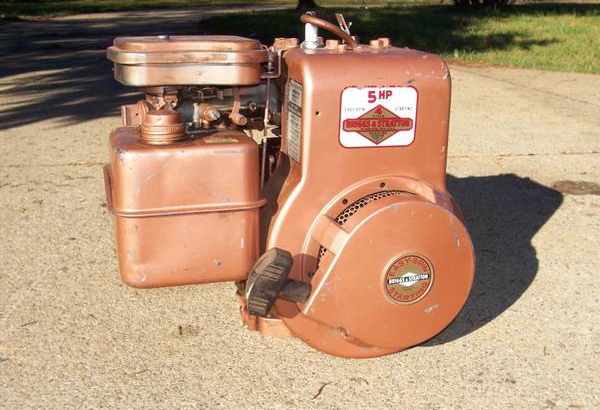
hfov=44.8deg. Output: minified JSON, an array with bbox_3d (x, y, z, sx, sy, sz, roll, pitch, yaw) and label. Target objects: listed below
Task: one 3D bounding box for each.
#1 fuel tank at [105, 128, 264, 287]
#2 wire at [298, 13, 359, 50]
[{"bbox_3d":[-0.115,-0.007,0.708,0.137,0.127,0.152,-4,17,-14],"label":"fuel tank"},{"bbox_3d":[0.028,-0.163,0.685,0.055,0.031,0.024,-4,17,-14],"label":"wire"}]

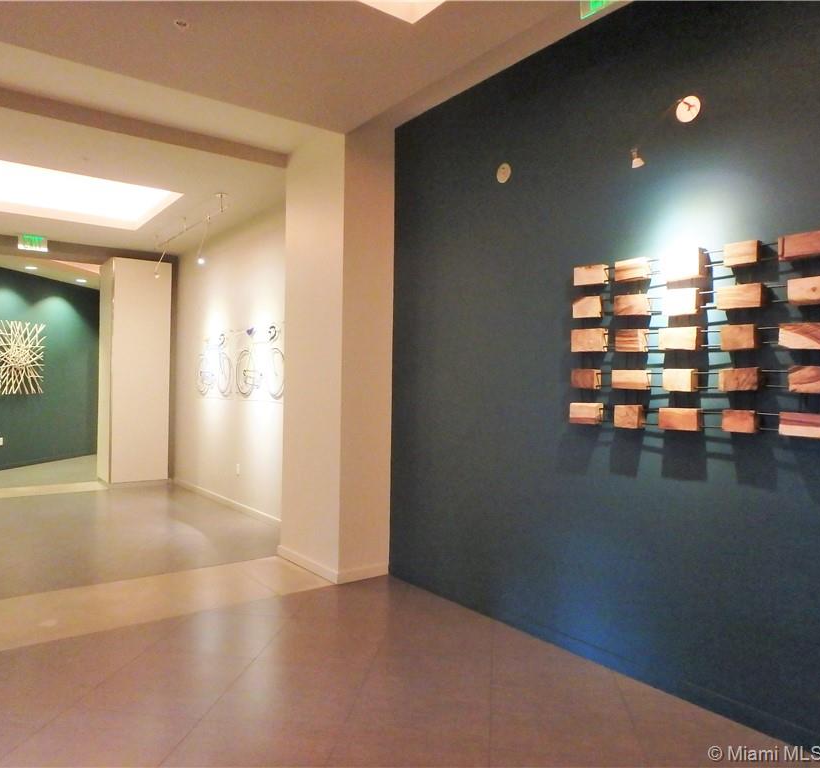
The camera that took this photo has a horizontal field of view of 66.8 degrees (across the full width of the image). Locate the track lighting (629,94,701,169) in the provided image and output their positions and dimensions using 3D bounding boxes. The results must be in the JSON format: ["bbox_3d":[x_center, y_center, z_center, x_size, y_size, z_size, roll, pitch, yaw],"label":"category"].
[{"bbox_3d":[1.110,-1.106,2.715,0.400,0.415,0.125,1,0,-37],"label":"track lighting"}]

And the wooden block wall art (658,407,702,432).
[{"bbox_3d":[1.181,0.155,2.708,0.058,0.097,0.174,1,0,-36],"label":"wooden block wall art"}]

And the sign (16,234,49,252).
[{"bbox_3d":[-4.581,-1.715,7.550,0.310,0.195,0.050,1,0,-36],"label":"sign"}]

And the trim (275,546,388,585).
[{"bbox_3d":[-0.605,1.339,4.735,0.440,0.080,0.890,1,0,-36],"label":"trim"}]

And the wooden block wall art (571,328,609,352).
[{"bbox_3d":[0.960,-0.228,3.313,0.049,0.119,0.200,1,-1,-37],"label":"wooden block wall art"}]

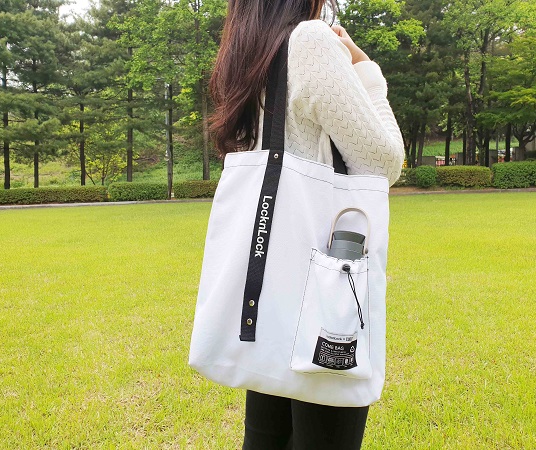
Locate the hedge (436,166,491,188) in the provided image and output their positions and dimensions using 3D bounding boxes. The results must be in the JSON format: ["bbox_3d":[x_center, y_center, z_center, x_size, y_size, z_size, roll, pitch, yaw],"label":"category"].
[{"bbox_3d":[6.706,-1.653,15.500,1.509,0.673,0.800,-1,6,0],"label":"hedge"}]

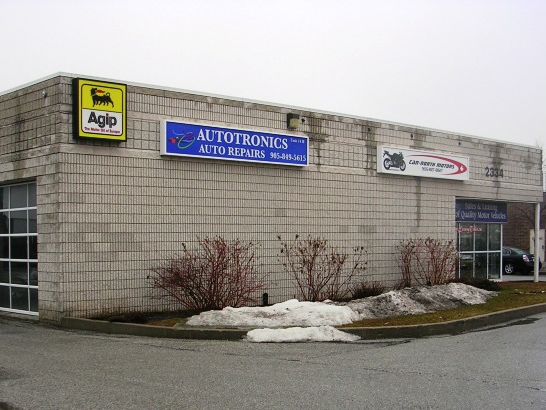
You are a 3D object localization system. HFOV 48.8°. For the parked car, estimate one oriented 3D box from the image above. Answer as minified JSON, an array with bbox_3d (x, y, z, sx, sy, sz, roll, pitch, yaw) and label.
[{"bbox_3d":[11.463,2.801,31.110,1.790,1.470,4.800,2,-4,-36],"label":"parked car"}]

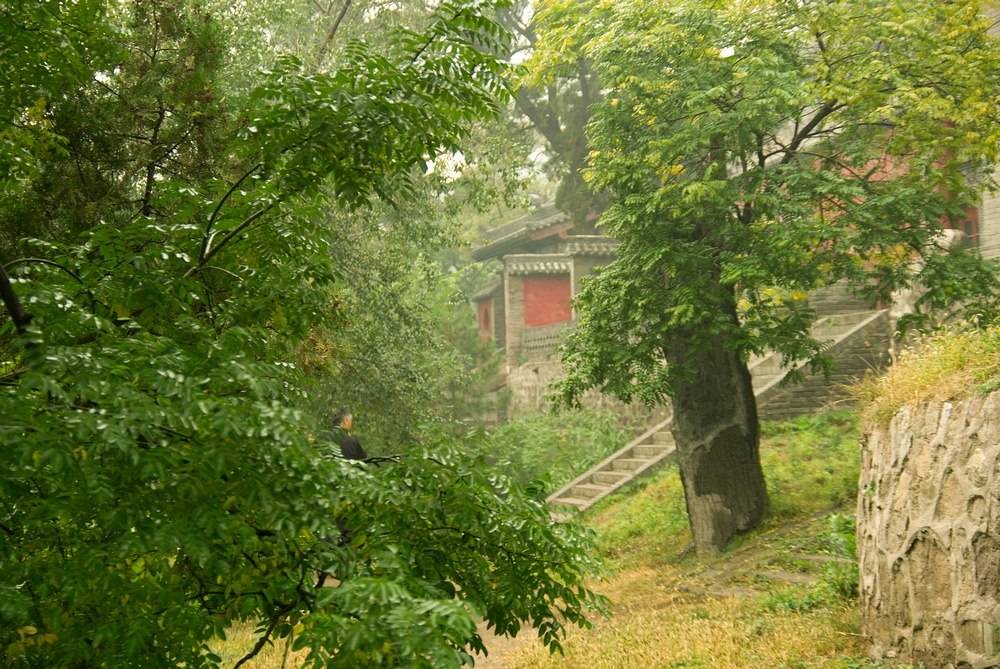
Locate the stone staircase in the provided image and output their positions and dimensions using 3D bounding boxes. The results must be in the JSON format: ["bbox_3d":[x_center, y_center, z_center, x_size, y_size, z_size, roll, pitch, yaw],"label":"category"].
[{"bbox_3d":[2.868,1.046,25.043,4.521,2.570,1.773,-1,-2,-17],"label":"stone staircase"}]

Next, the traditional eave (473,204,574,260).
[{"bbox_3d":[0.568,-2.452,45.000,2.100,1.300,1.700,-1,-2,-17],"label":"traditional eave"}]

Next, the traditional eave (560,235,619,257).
[{"bbox_3d":[2.040,-1.995,42.000,1.400,0.460,0.600,-1,-2,-17],"label":"traditional eave"}]

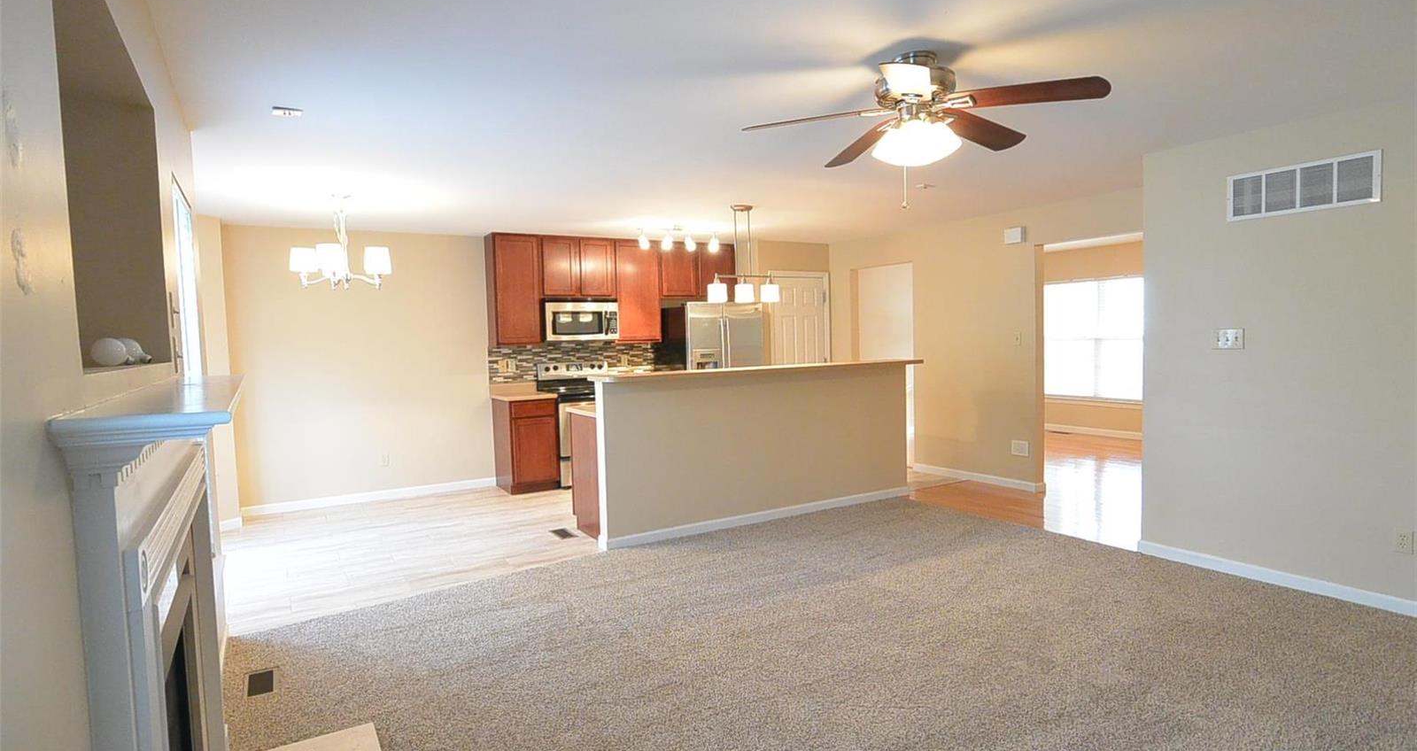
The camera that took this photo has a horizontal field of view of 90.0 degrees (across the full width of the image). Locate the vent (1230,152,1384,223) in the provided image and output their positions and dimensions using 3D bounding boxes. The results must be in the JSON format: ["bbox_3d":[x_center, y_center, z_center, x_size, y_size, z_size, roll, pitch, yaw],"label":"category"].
[{"bbox_3d":[3.054,-0.965,3.666,0.020,0.250,0.645,-3,4,-31],"label":"vent"}]

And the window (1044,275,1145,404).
[{"bbox_3d":[5.028,-0.463,9.170,0.100,1.560,1.580,-3,4,-31],"label":"window"}]

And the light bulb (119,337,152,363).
[{"bbox_3d":[-1.812,-0.071,2.227,0.112,0.079,0.079,22,-8,-26],"label":"light bulb"}]

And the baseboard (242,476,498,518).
[{"bbox_3d":[-3.017,1.104,6.504,2.121,0.080,0.016,-3,4,-30],"label":"baseboard"}]

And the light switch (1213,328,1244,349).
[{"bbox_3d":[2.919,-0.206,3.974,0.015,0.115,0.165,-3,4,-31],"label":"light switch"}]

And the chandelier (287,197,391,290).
[{"bbox_3d":[-2.532,-0.912,4.894,0.610,0.632,0.610,-3,4,-30],"label":"chandelier"}]

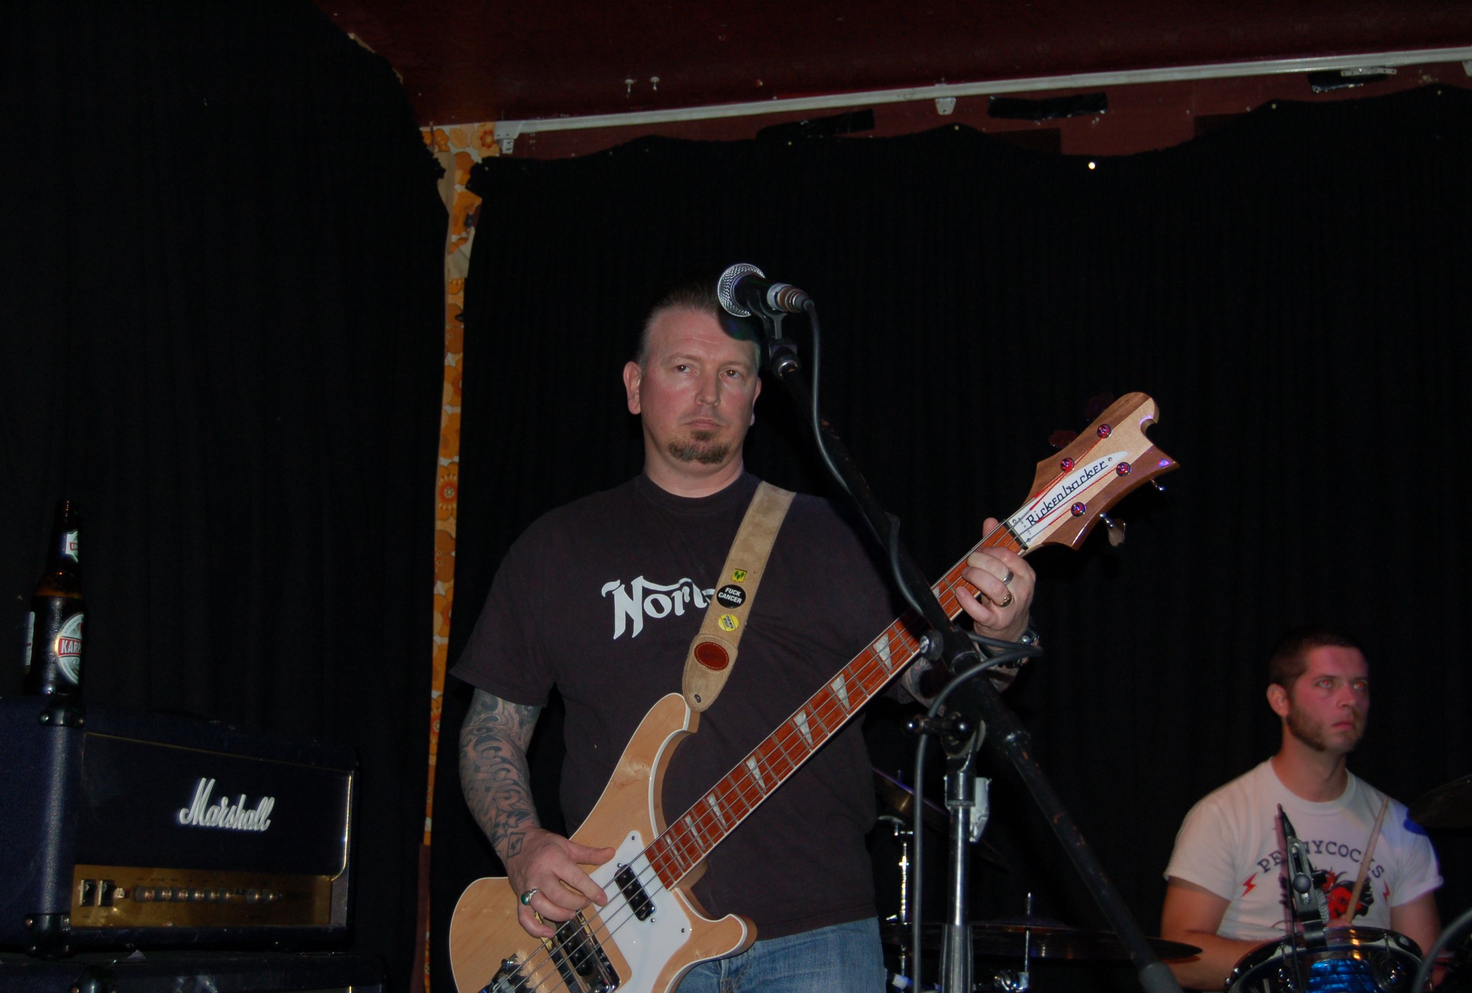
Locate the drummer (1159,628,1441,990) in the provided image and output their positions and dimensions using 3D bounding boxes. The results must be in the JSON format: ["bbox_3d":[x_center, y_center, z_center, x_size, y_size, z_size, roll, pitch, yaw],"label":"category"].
[{"bbox_3d":[1.027,0.871,3.603,0.600,1.350,0.720,1,-11,2],"label":"drummer"}]

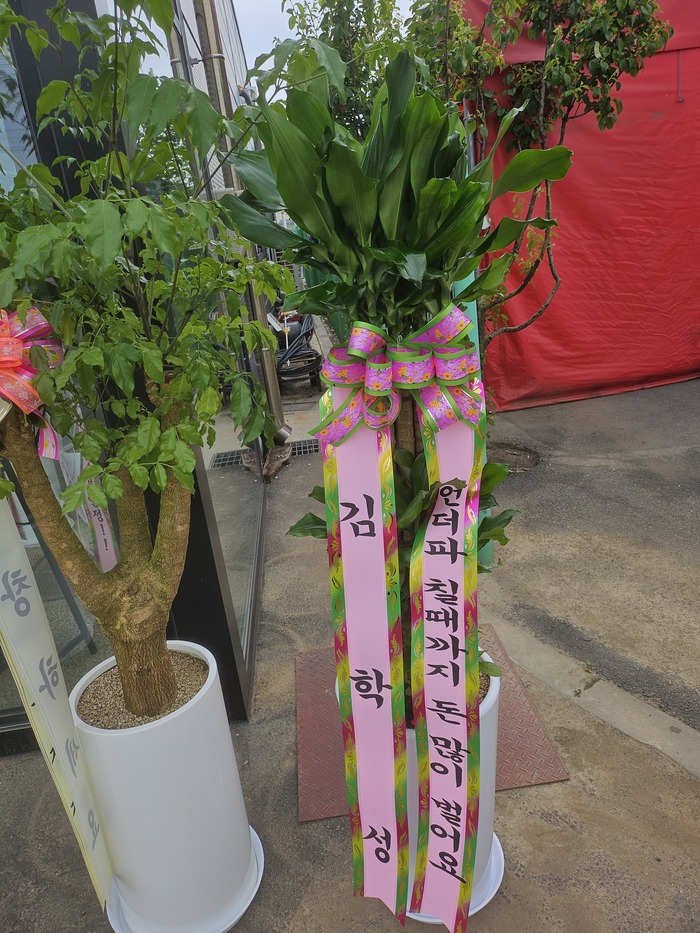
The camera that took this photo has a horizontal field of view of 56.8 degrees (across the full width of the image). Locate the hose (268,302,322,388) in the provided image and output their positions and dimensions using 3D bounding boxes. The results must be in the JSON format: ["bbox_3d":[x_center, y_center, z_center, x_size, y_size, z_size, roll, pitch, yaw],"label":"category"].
[{"bbox_3d":[-0.590,-1.262,6.829,0.520,0.780,0.500,-7,20,0],"label":"hose"}]

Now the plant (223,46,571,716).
[{"bbox_3d":[0.120,-0.050,1.208,0.560,1.220,0.520,-7,20,0],"label":"plant"}]

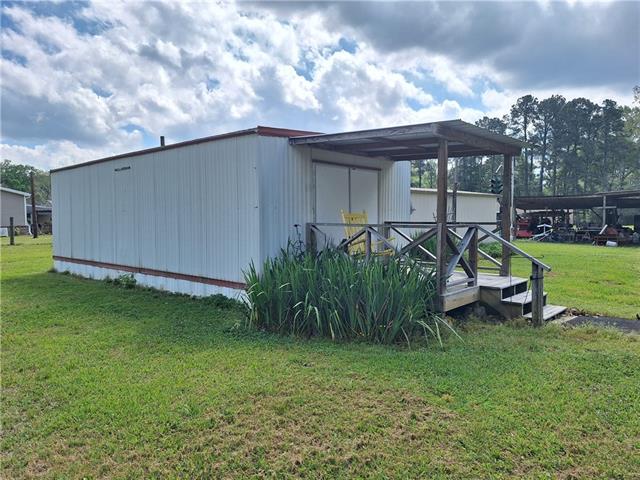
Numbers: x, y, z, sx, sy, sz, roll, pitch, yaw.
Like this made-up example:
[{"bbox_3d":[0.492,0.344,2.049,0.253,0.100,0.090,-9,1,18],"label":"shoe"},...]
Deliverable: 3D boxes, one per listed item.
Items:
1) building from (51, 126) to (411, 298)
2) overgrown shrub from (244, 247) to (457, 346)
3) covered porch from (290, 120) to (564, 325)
[{"bbox_3d":[-2.918,-0.572,11.324,9.405,2.937,4.699,2,4,41],"label":"building"},{"bbox_3d":[0.333,0.607,5.636,2.376,1.023,1.683,2,4,41],"label":"overgrown shrub"},{"bbox_3d":[1.917,-0.287,7.046,3.610,2.713,3.155,2,4,41],"label":"covered porch"}]

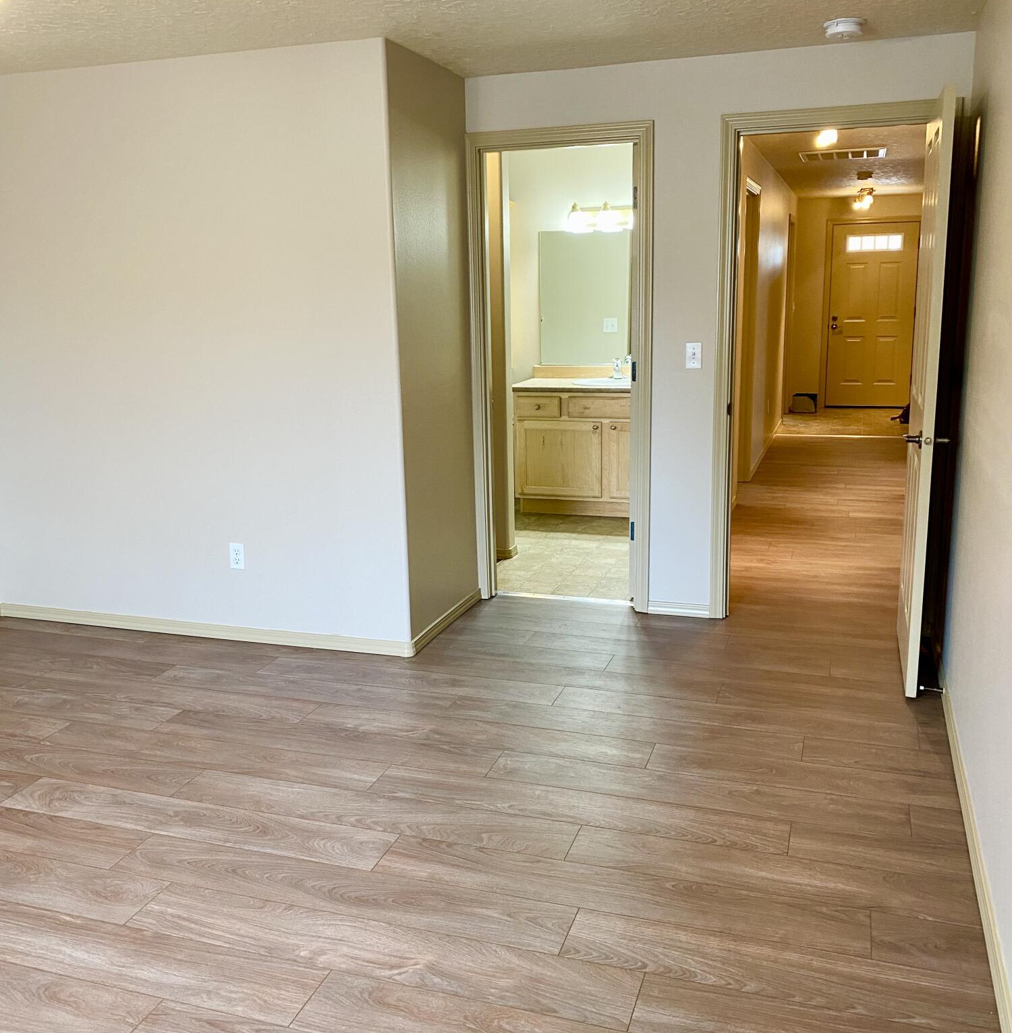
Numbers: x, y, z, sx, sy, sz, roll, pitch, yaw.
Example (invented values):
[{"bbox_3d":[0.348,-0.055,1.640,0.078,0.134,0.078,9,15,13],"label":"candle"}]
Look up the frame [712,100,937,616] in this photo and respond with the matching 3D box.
[{"bbox_3d":[1.339,-0.573,4.243,0.899,2.131,0.130,3,13,18],"label":"frame"}]

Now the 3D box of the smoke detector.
[{"bbox_3d":[1.206,-1.735,3.612,0.147,0.047,0.147,3,13,18],"label":"smoke detector"}]

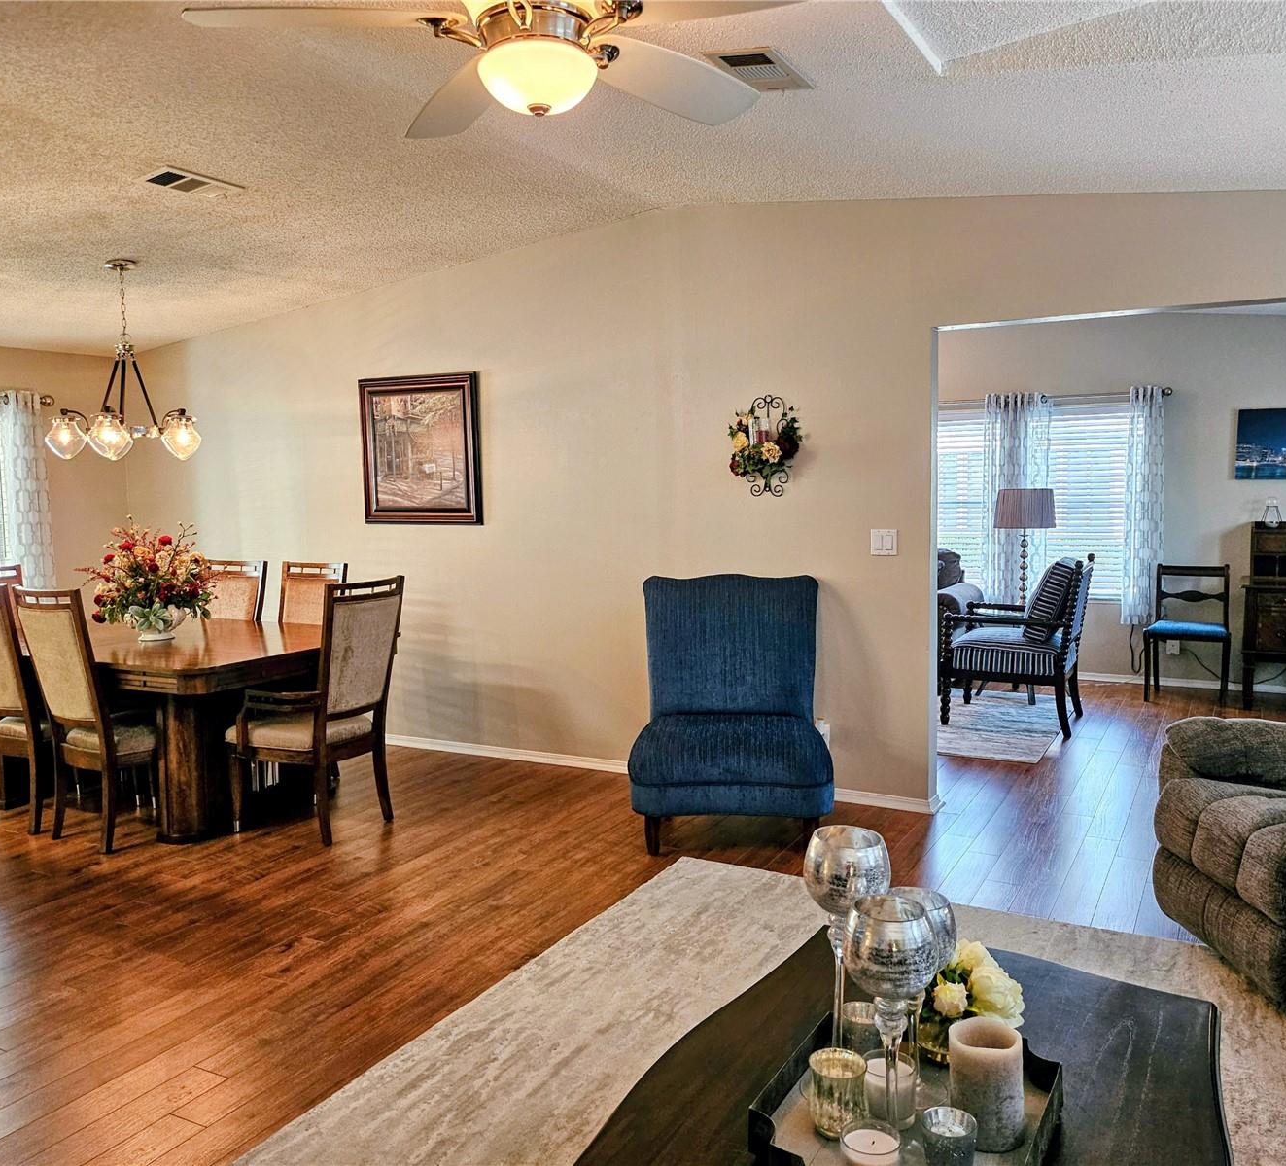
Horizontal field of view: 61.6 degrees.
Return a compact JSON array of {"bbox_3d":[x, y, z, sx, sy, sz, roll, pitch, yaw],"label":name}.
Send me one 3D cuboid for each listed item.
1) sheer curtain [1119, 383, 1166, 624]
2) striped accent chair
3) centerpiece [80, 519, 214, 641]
[{"bbox_3d":[3.376,-0.509,7.264,0.260,1.610,0.110,2,6,29],"label":"sheer curtain"},{"bbox_3d":[2.251,0.333,6.508,0.800,1.000,0.700,2,6,32],"label":"striped accent chair"},{"bbox_3d":[-2.370,-0.013,5.243,0.580,0.560,0.550,2,6,29],"label":"centerpiece"}]

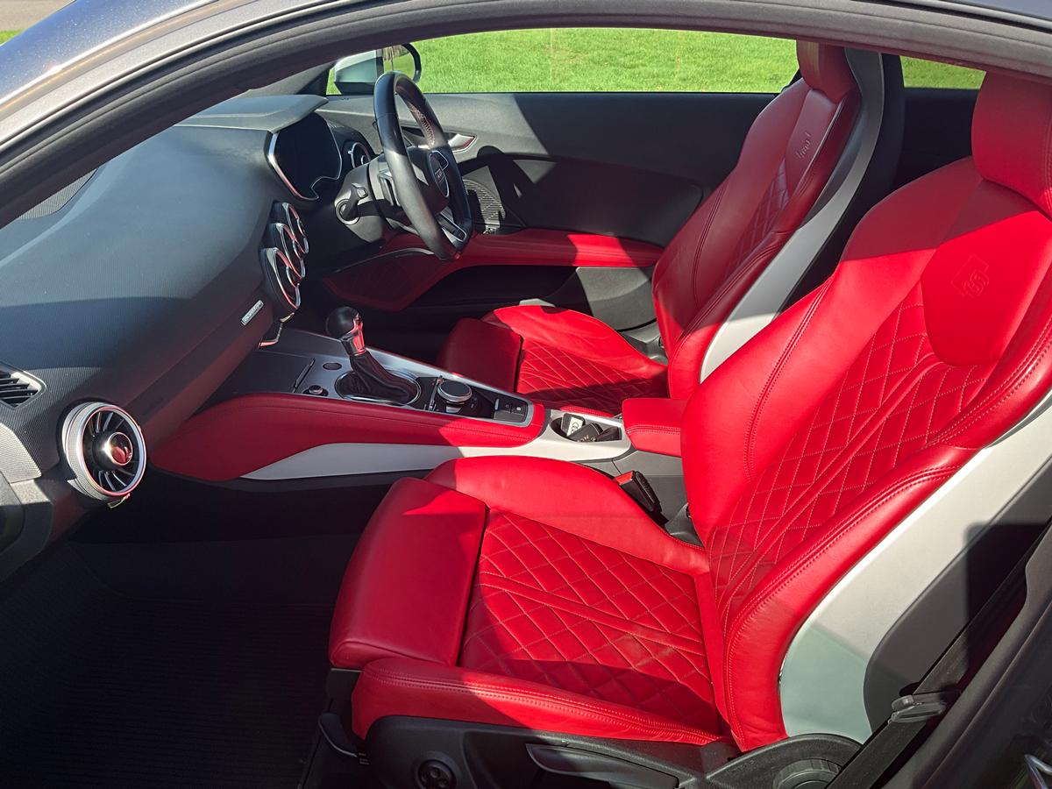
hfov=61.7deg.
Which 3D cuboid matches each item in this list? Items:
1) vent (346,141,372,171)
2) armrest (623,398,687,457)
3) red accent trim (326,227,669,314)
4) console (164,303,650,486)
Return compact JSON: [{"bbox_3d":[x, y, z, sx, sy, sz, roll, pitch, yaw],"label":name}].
[{"bbox_3d":[-0.348,-0.479,1.835,0.045,0.090,0.090,-12,27,11],"label":"vent"},{"bbox_3d":[0.281,0.051,1.440,0.240,0.065,0.115,3,29,3],"label":"armrest"},{"bbox_3d":[-0.080,-0.275,2.031,0.790,0.210,0.110,3,29,3],"label":"red accent trim"},{"bbox_3d":[-0.191,-0.020,1.436,0.780,0.260,0.290,3,29,3],"label":"console"}]

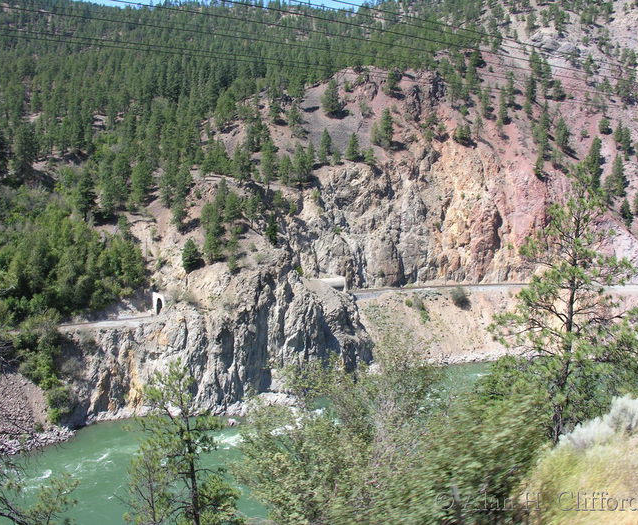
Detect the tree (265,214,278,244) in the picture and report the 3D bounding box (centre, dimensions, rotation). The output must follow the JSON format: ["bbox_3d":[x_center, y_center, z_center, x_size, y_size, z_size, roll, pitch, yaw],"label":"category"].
[{"bbox_3d":[-22.680,-16.240,338.000,5.730,15.280,5.730,0,3,0],"label":"tree"}]

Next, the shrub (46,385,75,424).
[{"bbox_3d":[-96.790,52.960,264.000,9.720,14.170,9.720,0,3,0],"label":"shrub"}]

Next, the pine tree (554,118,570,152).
[{"bbox_3d":[164.450,-86.130,480.000,10.310,23.060,10.310,0,3,0],"label":"pine tree"}]

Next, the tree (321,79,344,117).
[{"bbox_3d":[9.250,-113.060,485.000,13.570,26.040,13.570,0,3,0],"label":"tree"}]

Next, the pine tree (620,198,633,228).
[{"bbox_3d":[194.630,-31.010,448.000,7.980,18.990,7.980,0,3,0],"label":"pine tree"}]

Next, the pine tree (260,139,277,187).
[{"bbox_3d":[-26.210,-51.380,367.350,8.870,23.870,8.870,0,5,0],"label":"pine tree"}]

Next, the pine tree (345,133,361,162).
[{"bbox_3d":[21.450,-71.490,440.000,9.450,18.650,9.450,0,3,0],"label":"pine tree"}]

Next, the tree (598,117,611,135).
[{"bbox_3d":[213.780,-102.590,530.000,9.430,13.480,9.430,0,3,0],"label":"tree"}]

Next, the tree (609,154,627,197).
[{"bbox_3d":[199.720,-58.020,472.000,10.200,28.010,10.200,0,3,0],"label":"tree"}]

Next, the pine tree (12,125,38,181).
[{"bbox_3d":[-148.960,-56.140,358.000,11.840,29.340,11.840,0,3,0],"label":"pine tree"}]

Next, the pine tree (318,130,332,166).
[{"bbox_3d":[2.980,-62.800,383.160,7.200,19.490,7.200,0,5,0],"label":"pine tree"}]

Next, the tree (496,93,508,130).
[{"bbox_3d":[111.500,-92.260,432.450,6.970,23.220,6.970,0,5,0],"label":"tree"}]

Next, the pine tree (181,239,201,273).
[{"bbox_3d":[-50.260,-2.760,279.000,7.490,13.400,7.490,0,5,0],"label":"pine tree"}]

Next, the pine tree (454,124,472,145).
[{"bbox_3d":[83.900,-74.840,413.850,10.000,11.690,10.000,0,5,0],"label":"pine tree"}]

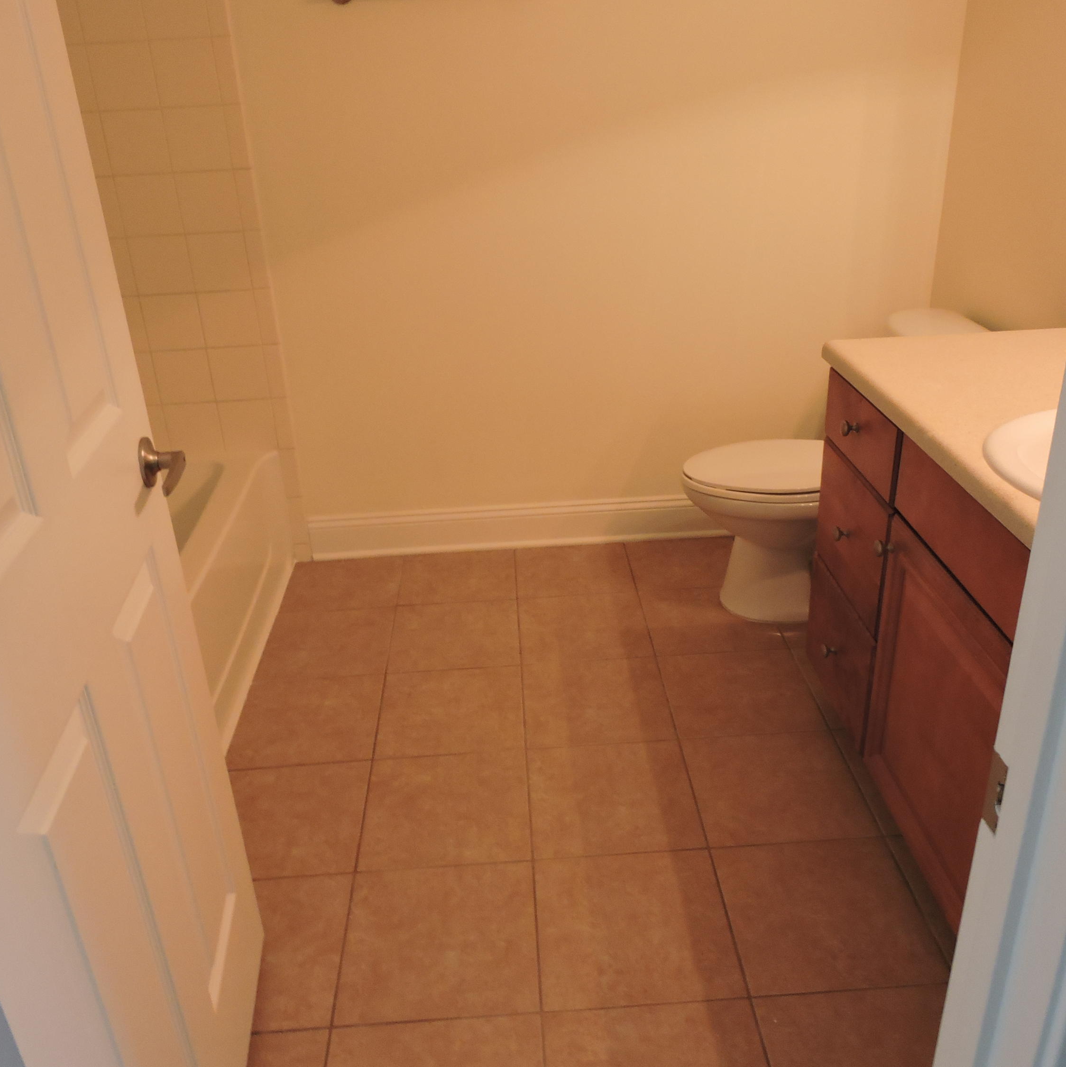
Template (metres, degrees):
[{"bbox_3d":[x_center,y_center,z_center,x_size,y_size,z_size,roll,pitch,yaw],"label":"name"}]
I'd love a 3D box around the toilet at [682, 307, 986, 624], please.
[{"bbox_3d":[0.750,-0.155,2.542,0.732,0.725,0.450,-3,26,-1],"label":"toilet"}]

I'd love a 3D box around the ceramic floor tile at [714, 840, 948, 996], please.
[{"bbox_3d":[0.508,0.661,1.721,0.330,0.010,0.330,-3,26,-1],"label":"ceramic floor tile"}]

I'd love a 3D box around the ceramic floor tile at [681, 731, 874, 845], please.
[{"bbox_3d":[0.496,0.518,2.025,0.327,0.010,0.327,-3,25,-1],"label":"ceramic floor tile"}]

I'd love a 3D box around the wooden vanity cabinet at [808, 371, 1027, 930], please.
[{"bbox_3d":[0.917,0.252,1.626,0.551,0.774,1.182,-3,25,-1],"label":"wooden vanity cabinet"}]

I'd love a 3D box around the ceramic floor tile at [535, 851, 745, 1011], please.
[{"bbox_3d":[0.175,0.681,1.714,0.330,0.010,0.330,-3,26,-1],"label":"ceramic floor tile"}]

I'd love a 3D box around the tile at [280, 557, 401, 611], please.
[{"bbox_3d":[-0.550,0.153,2.887,0.330,0.010,0.309,-3,26,-1],"label":"tile"}]

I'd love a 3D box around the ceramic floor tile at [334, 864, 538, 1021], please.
[{"bbox_3d":[-0.159,0.700,1.709,0.327,0.010,0.327,-3,25,-1],"label":"ceramic floor tile"}]

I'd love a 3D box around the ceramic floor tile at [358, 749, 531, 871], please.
[{"bbox_3d":[-0.173,0.558,2.006,0.330,0.010,0.330,-3,26,-1],"label":"ceramic floor tile"}]

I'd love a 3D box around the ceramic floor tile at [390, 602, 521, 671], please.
[{"bbox_3d":[-0.201,0.271,2.617,0.327,0.010,0.327,-3,25,-1],"label":"ceramic floor tile"}]

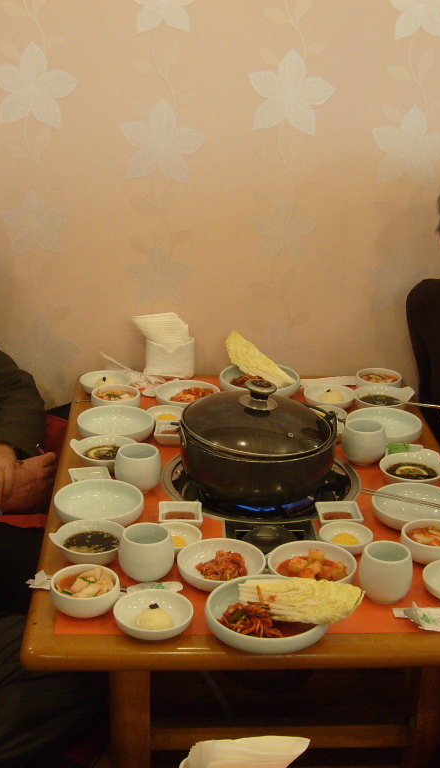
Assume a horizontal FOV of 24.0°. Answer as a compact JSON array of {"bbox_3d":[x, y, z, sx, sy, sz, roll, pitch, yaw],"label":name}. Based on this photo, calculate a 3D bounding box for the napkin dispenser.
[{"bbox_3d":[-0.111,-0.057,2.334,0.108,0.090,0.050,2,23,2],"label":"napkin dispenser"}]

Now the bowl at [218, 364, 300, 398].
[{"bbox_3d":[0.086,0.008,2.245,0.175,0.052,0.175,1,23,-1],"label":"bowl"}]

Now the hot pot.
[{"bbox_3d":[0.067,0.081,1.850,0.285,0.190,0.280,0,23,-3],"label":"hot pot"}]

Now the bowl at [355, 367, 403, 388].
[{"bbox_3d":[0.349,0.001,2.282,0.100,0.047,0.100,1,23,-1],"label":"bowl"}]

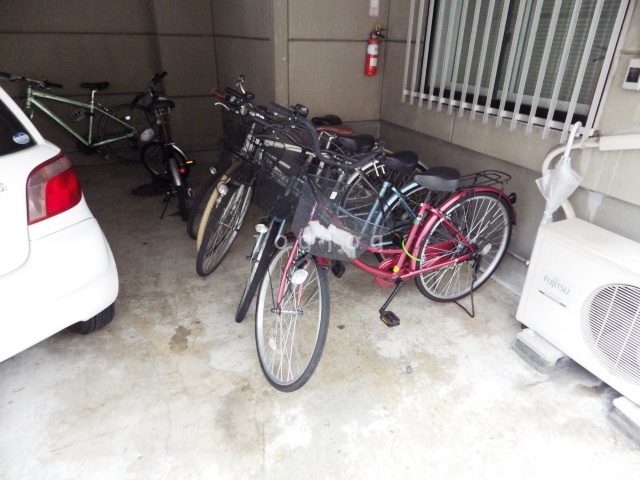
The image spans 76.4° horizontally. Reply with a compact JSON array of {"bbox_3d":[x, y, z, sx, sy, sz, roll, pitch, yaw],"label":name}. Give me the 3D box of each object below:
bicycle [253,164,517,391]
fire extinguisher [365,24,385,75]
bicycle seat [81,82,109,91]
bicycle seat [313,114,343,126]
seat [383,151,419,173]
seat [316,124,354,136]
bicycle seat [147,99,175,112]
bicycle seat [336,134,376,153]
[{"bbox_3d":[0.481,-0.011,1.970,1.480,1.030,0.610,-11,29,-21],"label":"bicycle"},{"bbox_3d":[0.431,-1.527,3.276,0.150,0.385,0.125,-12,29,-22],"label":"fire extinguisher"},{"bbox_3d":[-2.447,-1.673,4.432,0.275,0.080,0.155,-11,29,-21],"label":"bicycle seat"},{"bbox_3d":[0.057,-0.909,3.092,0.265,0.085,0.170,-11,29,-21],"label":"bicycle seat"},{"bbox_3d":[0.428,-0.428,2.219,0.265,0.100,0.200,-11,29,-21],"label":"seat"},{"bbox_3d":[0.086,-0.755,2.803,0.275,0.075,0.160,-11,29,-21],"label":"seat"},{"bbox_3d":[-1.351,-1.143,3.457,0.205,0.100,0.260,-11,29,-20],"label":"bicycle seat"},{"bbox_3d":[0.229,-0.606,2.552,0.265,0.100,0.200,-11,29,-21],"label":"bicycle seat"}]

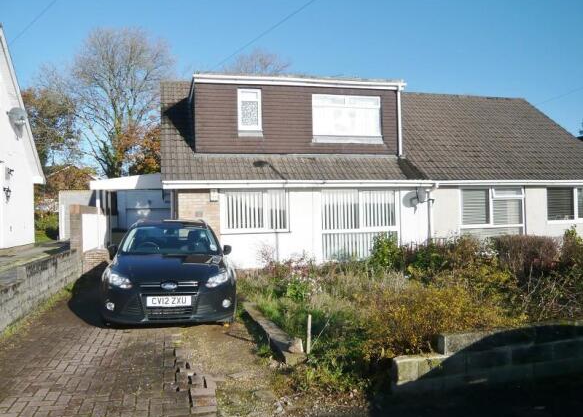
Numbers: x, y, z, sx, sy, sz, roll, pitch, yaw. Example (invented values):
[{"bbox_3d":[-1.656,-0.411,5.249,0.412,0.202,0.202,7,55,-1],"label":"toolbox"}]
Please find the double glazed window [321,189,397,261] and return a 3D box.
[{"bbox_3d":[1.857,0.463,12.887,2.181,1.966,0.100,-1,-1,-12],"label":"double glazed window"}]

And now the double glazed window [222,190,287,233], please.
[{"bbox_3d":[-0.920,0.058,12.281,1.639,1.028,0.100,-1,-1,-12],"label":"double glazed window"}]

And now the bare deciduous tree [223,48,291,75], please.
[{"bbox_3d":[-2.233,-4.485,31.936,6.000,12.751,6.000,-1,-1,-12],"label":"bare deciduous tree"}]

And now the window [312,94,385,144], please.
[{"bbox_3d":[1.619,-2.693,13.688,2.031,1.150,0.090,-1,-1,-12],"label":"window"}]

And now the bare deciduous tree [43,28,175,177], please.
[{"bbox_3d":[-10.342,-4.144,26.938,7.559,12.330,7.559,-1,-1,-12],"label":"bare deciduous tree"}]

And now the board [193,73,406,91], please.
[{"bbox_3d":[0.379,-3.503,13.140,6.095,0.263,0.120,-1,-1,-12],"label":"board"}]

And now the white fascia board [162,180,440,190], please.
[{"bbox_3d":[0.379,-0.626,12.117,7.113,0.184,0.120,-1,-1,-12],"label":"white fascia board"}]

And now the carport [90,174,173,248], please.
[{"bbox_3d":[-5.454,0.371,17.029,2.654,2.885,4.000,-1,-1,-12],"label":"carport"}]

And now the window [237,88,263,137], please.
[{"bbox_3d":[-1.142,-2.640,12.997,0.693,1.313,0.120,-1,-1,-12],"label":"window"}]

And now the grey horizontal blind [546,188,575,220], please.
[{"bbox_3d":[8.169,-0.114,14.287,0.958,0.954,0.060,-1,-1,-12],"label":"grey horizontal blind"}]

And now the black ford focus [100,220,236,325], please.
[{"bbox_3d":[-2.009,0.901,7.967,1.920,1.500,4.550,-1,-2,-13],"label":"black ford focus"}]

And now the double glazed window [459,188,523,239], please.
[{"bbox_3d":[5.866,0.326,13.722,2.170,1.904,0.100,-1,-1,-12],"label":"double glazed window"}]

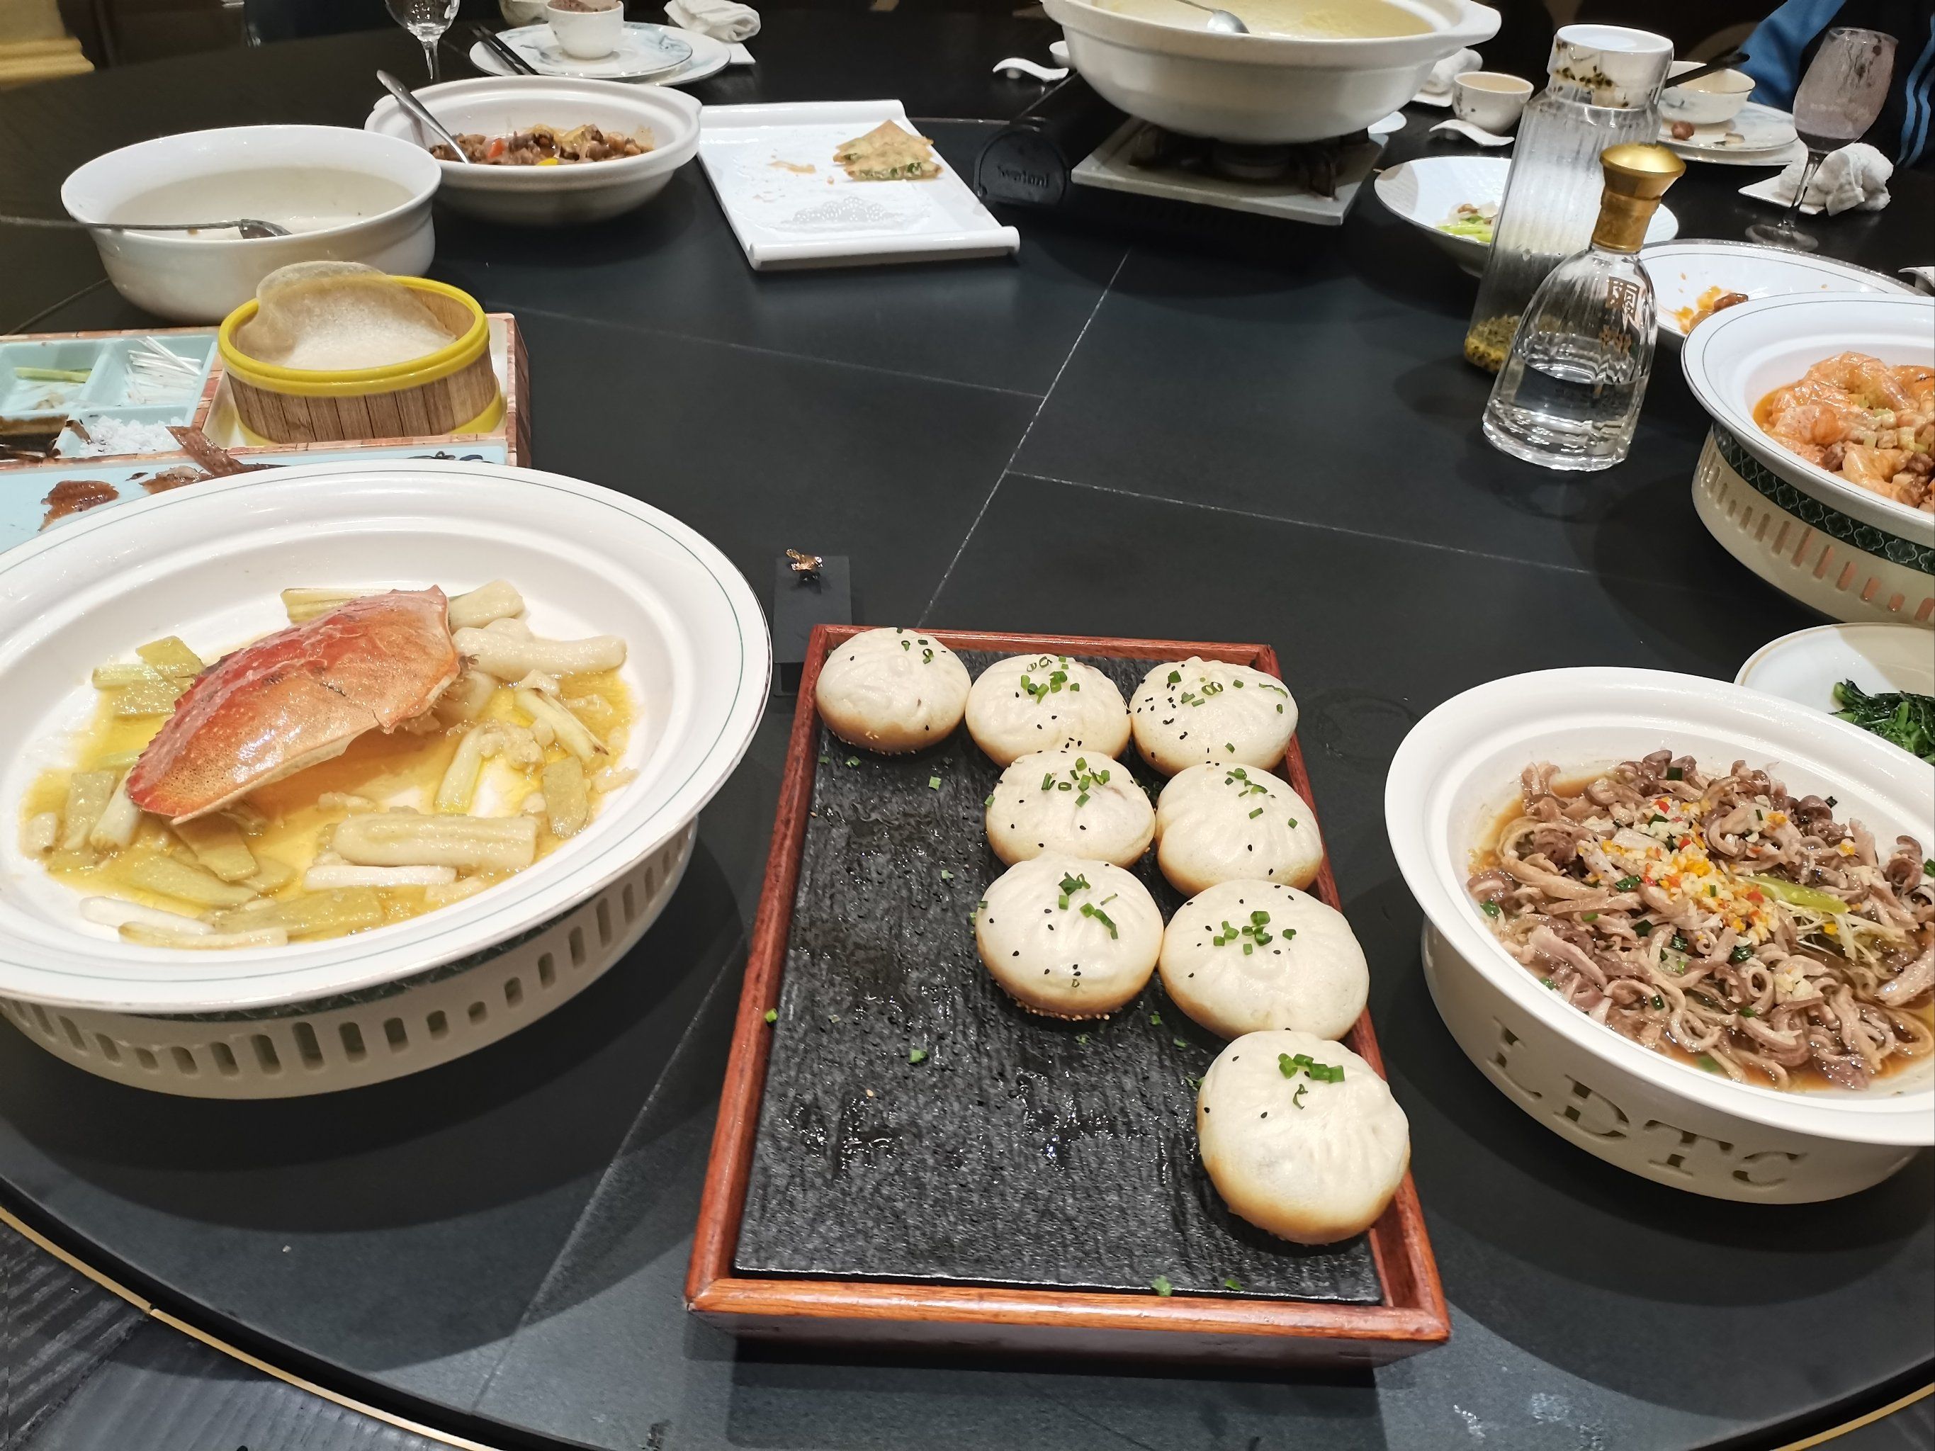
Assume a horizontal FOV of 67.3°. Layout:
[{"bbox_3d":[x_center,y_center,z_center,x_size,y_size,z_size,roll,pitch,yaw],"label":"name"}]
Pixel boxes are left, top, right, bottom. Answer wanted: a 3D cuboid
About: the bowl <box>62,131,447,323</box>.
[{"bbox_3d":[-0.549,-0.380,1.137,0.270,0.080,0.270,2,38,-2],"label":"bowl"}]

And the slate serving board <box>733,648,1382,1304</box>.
[{"bbox_3d":[0.032,0.076,0.599,0.205,0.013,0.347,3,38,-1],"label":"slate serving board"}]

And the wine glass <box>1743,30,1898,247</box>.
[{"bbox_3d":[0.847,-0.580,1.441,0.073,0.195,0.073,3,38,0],"label":"wine glass"}]

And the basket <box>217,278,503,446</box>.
[{"bbox_3d":[-0.393,-0.227,0.951,0.166,0.062,0.166,3,38,0],"label":"basket"}]

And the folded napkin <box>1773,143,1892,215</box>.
[{"bbox_3d":[0.940,-0.593,1.583,0.104,0.050,0.084,3,38,0],"label":"folded napkin"}]

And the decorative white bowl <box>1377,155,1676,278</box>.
[{"bbox_3d":[0.494,-0.430,1.304,0.262,0.053,0.262,3,38,0],"label":"decorative white bowl"}]

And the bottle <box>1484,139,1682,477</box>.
[{"bbox_3d":[0.434,-0.289,0.997,0.104,0.203,0.104,-4,38,-9],"label":"bottle"}]

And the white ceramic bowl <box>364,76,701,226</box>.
[{"bbox_3d":[-0.394,-0.529,1.349,0.299,0.070,0.285,2,38,-2],"label":"white ceramic bowl"}]

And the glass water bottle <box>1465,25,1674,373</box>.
[{"bbox_3d":[0.459,-0.392,1.103,0.103,0.236,0.103,3,38,0],"label":"glass water bottle"}]

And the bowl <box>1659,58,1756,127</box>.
[{"bbox_3d":[0.882,-0.760,1.761,0.124,0.048,0.124,3,38,0],"label":"bowl"}]

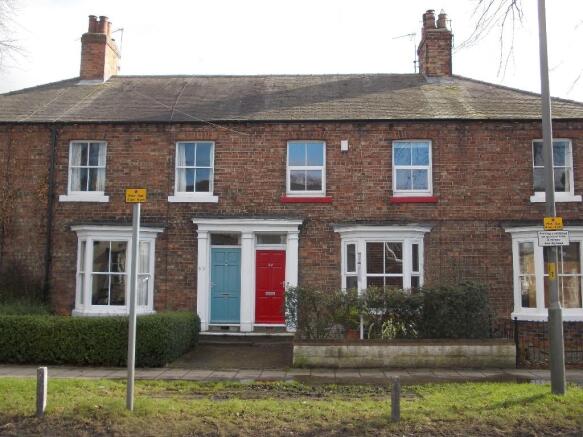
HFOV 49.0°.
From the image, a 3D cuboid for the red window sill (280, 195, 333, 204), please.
[{"bbox_3d":[0.416,-0.480,17.070,1.386,0.177,0.170,0,-6,2],"label":"red window sill"}]

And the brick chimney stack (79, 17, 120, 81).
[{"bbox_3d":[-6.464,-5.604,21.777,0.824,2.391,1.450,0,-6,3],"label":"brick chimney stack"}]

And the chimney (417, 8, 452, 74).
[{"bbox_3d":[4.806,-5.650,21.396,0.854,2.441,1.300,0,-6,2],"label":"chimney"}]

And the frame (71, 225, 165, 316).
[{"bbox_3d":[-4.669,1.382,16.693,2.438,2.300,0.670,0,-6,2],"label":"frame"}]

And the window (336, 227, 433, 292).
[{"bbox_3d":[2.396,1.345,16.521,2.503,2.253,0.650,0,-6,2],"label":"window"}]

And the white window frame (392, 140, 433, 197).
[{"bbox_3d":[3.206,-1.324,17.020,1.057,1.511,0.130,0,-6,3],"label":"white window frame"}]

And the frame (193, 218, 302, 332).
[{"bbox_3d":[-1.131,1.497,16.808,2.869,2.951,0.370,0,-6,2],"label":"frame"}]

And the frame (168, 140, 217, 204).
[{"bbox_3d":[-2.611,-1.246,17.228,1.346,1.660,0.210,0,-6,3],"label":"frame"}]

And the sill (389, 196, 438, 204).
[{"bbox_3d":[3.227,-0.479,16.852,1.265,0.178,0.180,0,-6,3],"label":"sill"}]

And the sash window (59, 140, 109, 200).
[{"bbox_3d":[-5.569,-1.270,17.366,1.373,1.679,0.210,0,-6,3],"label":"sash window"}]

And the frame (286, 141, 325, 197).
[{"bbox_3d":[0.399,-1.338,17.151,1.044,1.504,0.130,0,-6,3],"label":"frame"}]

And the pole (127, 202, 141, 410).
[{"bbox_3d":[-2.019,1.089,8.185,0.085,2.663,0.085,0,-6,2],"label":"pole"}]

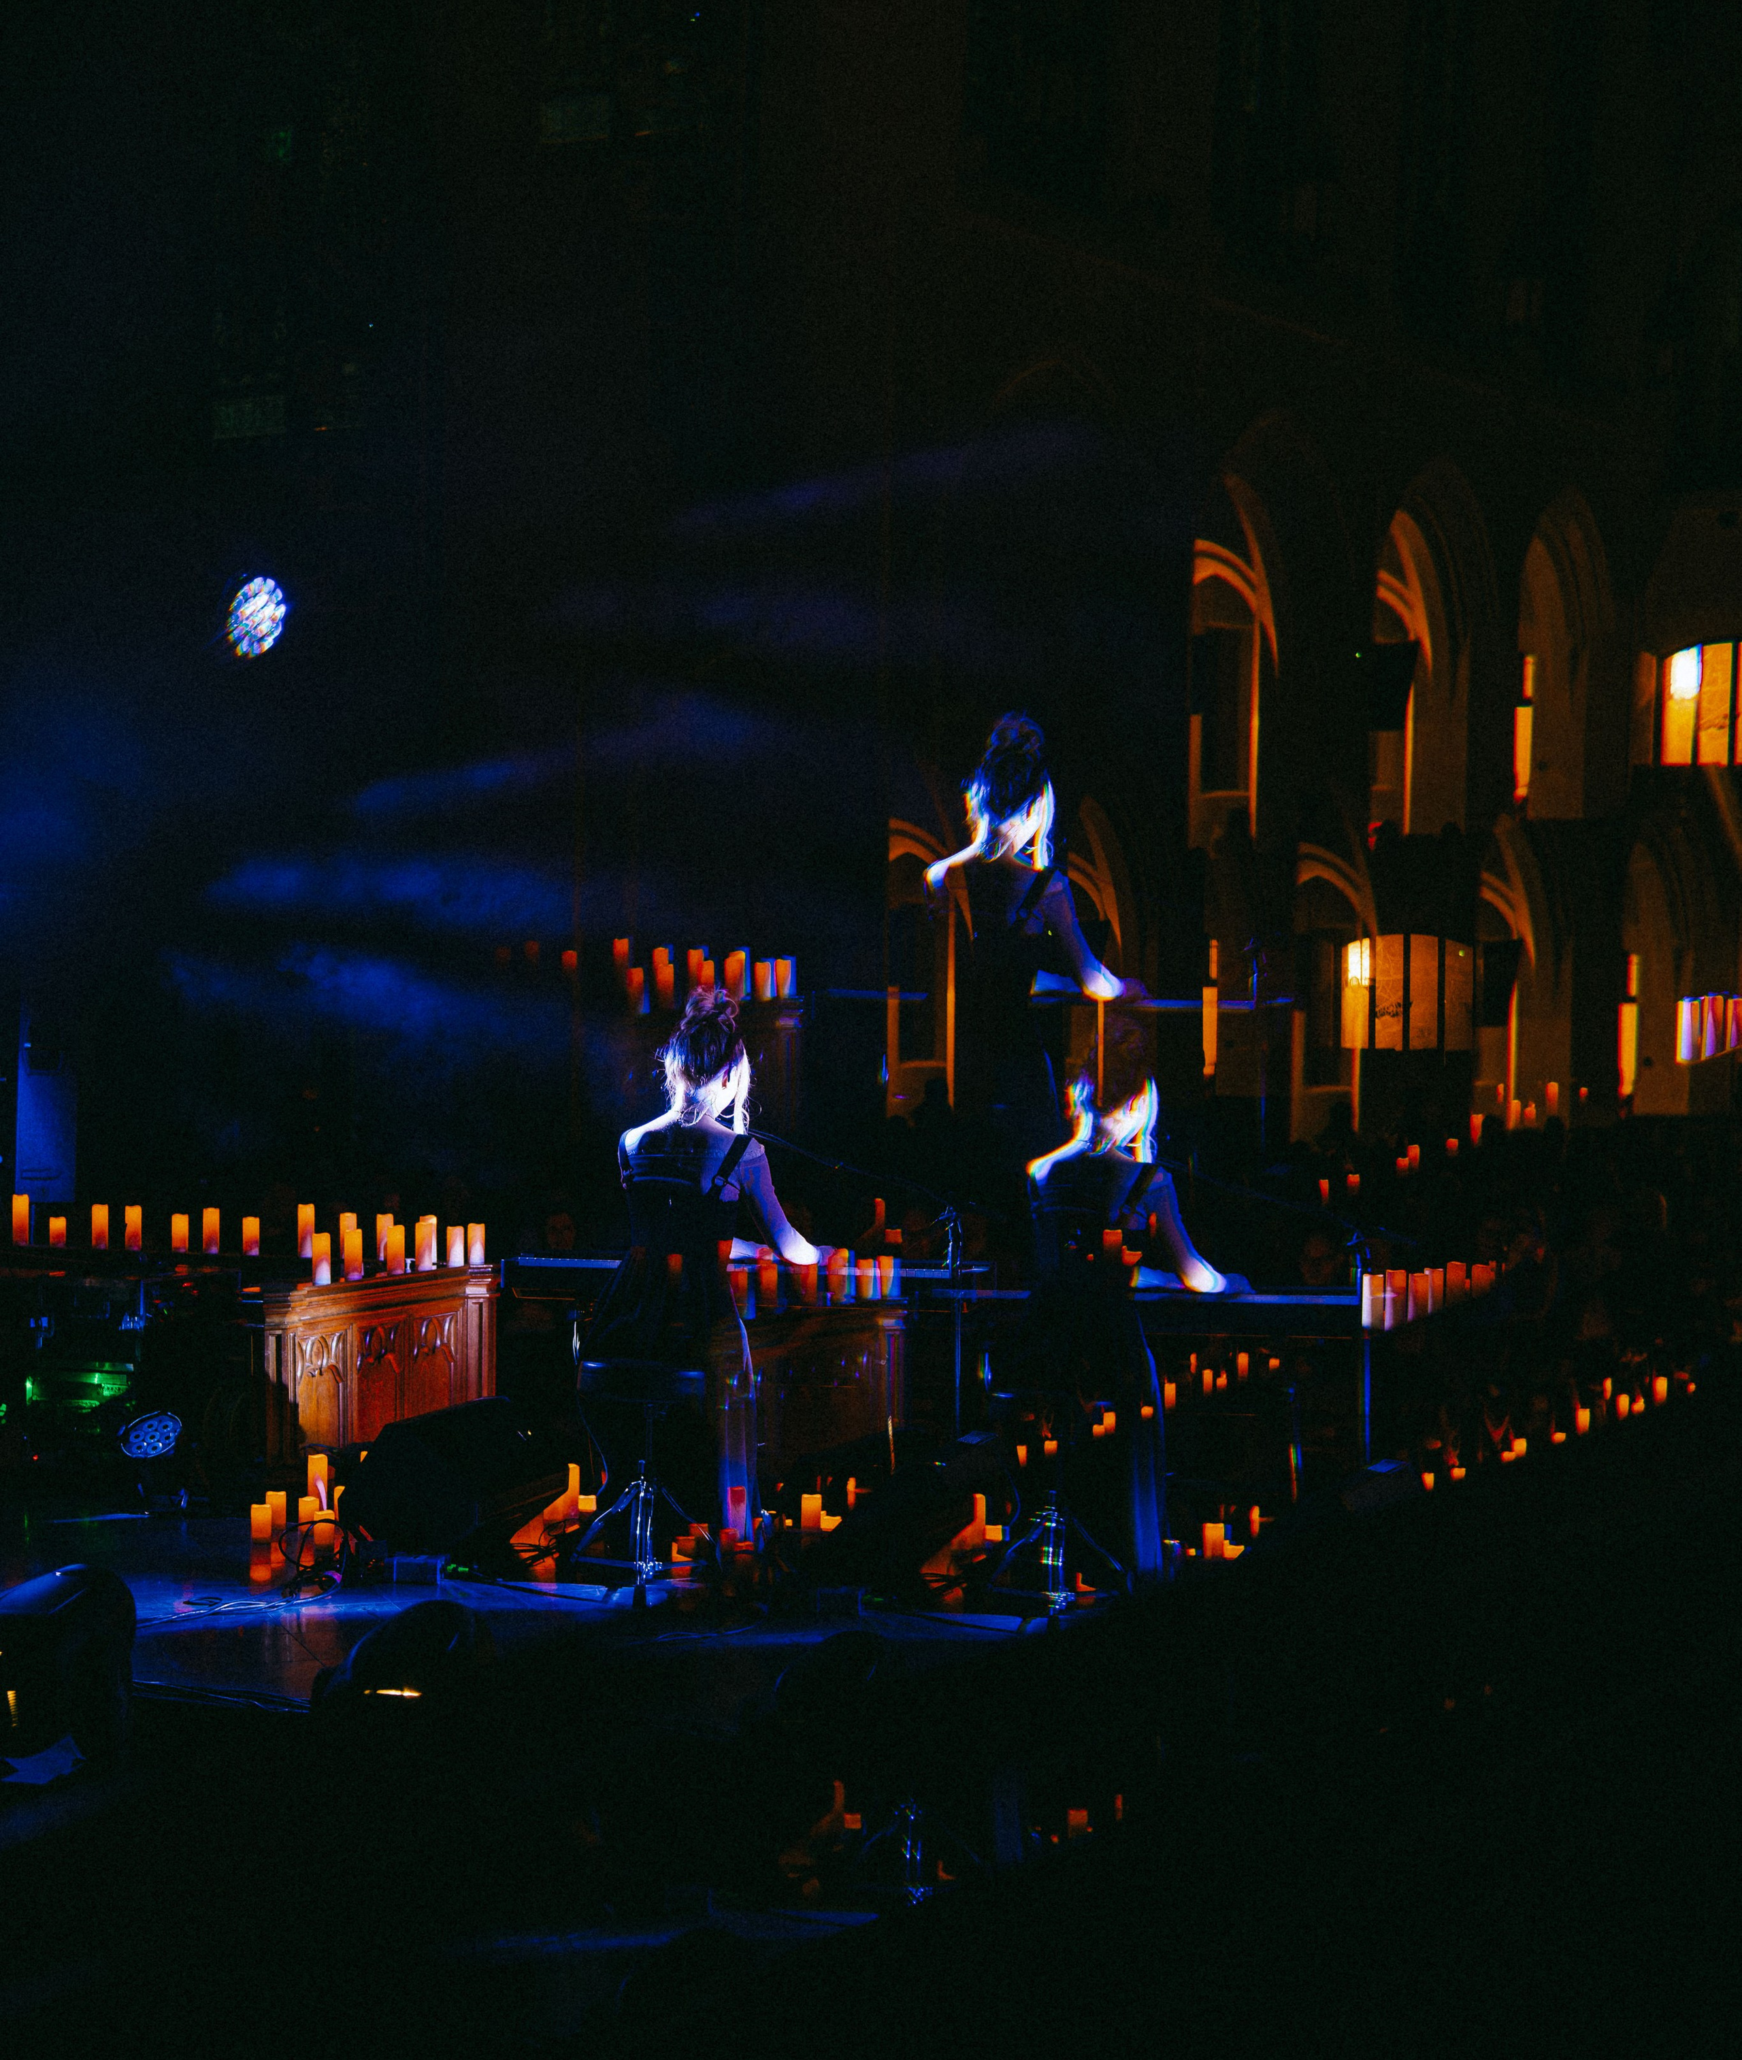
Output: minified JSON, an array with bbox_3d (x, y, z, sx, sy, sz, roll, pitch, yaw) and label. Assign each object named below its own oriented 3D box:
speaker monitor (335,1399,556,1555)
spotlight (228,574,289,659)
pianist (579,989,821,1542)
[{"bbox_3d":[-1.130,1.225,8.100,0.410,0.340,0.570,0,0,23],"label":"speaker monitor"},{"bbox_3d":[-1.830,-1.230,8.800,0.220,0.280,0.260,24,14,33],"label":"spotlight"},{"bbox_3d":[-0.425,0.630,7.600,0.500,1.420,0.730,0,0,27],"label":"pianist"}]

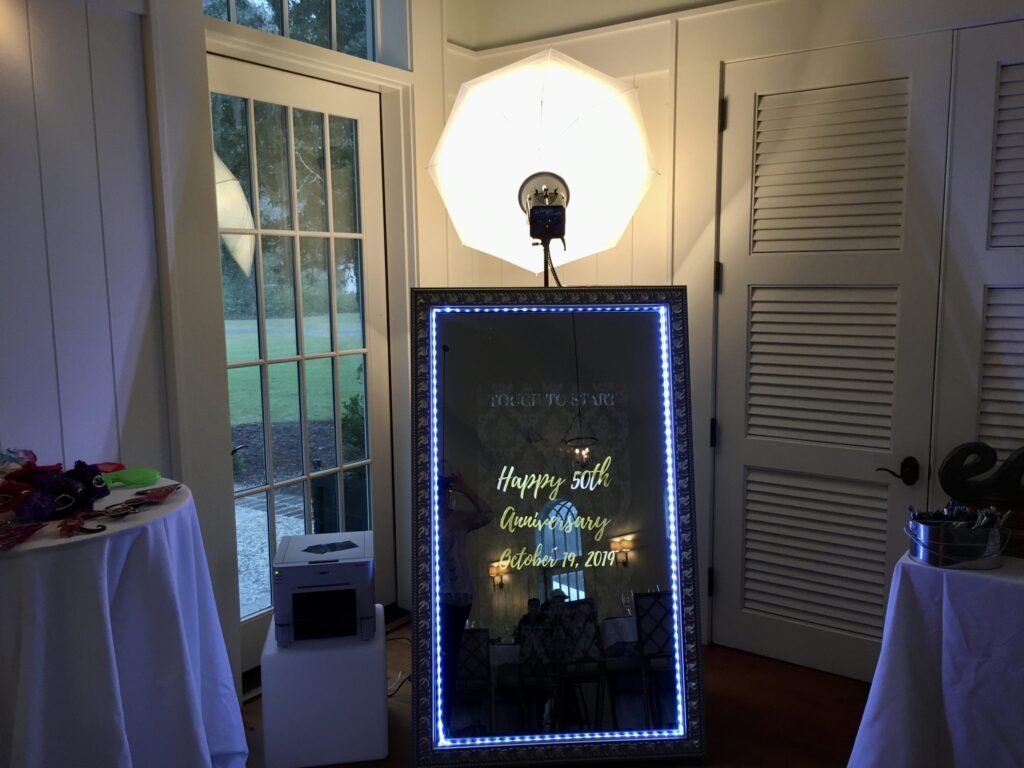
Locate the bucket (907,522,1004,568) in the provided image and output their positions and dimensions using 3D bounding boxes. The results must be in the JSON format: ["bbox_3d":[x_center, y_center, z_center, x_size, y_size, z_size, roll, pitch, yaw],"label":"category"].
[{"bbox_3d":[1.335,0.462,2.602,0.285,0.128,0.285,3,9,28],"label":"bucket"}]

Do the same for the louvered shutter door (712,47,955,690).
[{"bbox_3d":[1.206,-0.042,3.357,0.822,2.425,0.045,5,9,35],"label":"louvered shutter door"}]

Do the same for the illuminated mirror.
[{"bbox_3d":[0.144,0.456,2.913,0.936,1.567,0.110,-1,-5,-2],"label":"illuminated mirror"}]

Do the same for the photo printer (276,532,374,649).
[{"bbox_3d":[-0.645,0.708,3.009,0.325,0.280,0.338,-2,8,-9],"label":"photo printer"}]

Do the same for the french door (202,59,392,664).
[{"bbox_3d":[-0.900,-0.068,3.648,0.047,2.418,1.056,5,9,35],"label":"french door"}]

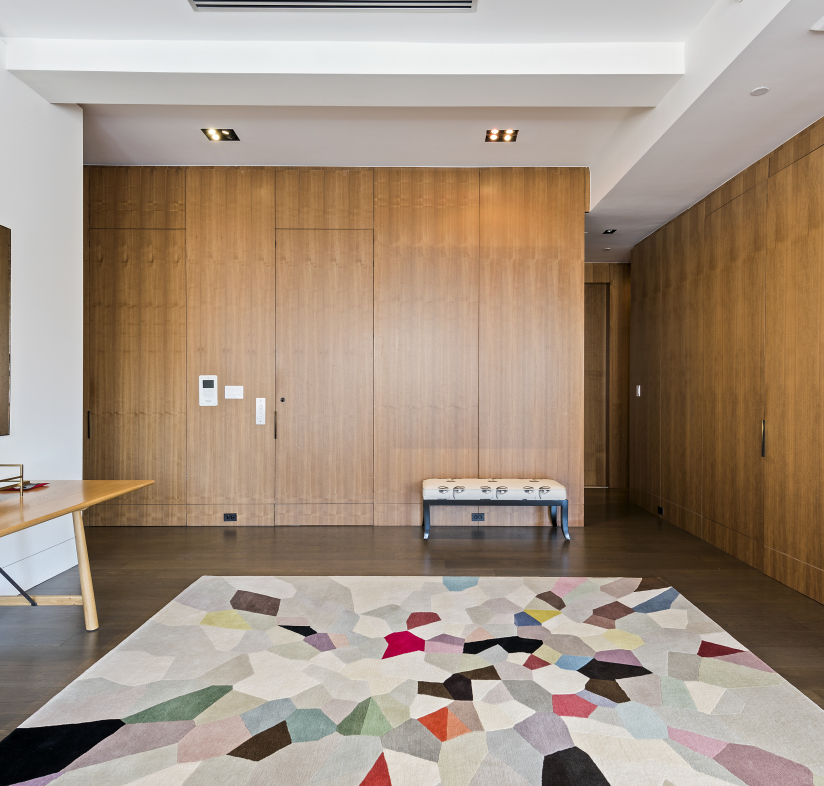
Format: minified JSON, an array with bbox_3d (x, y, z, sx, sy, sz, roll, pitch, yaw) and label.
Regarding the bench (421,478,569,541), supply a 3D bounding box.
[{"bbox_3d":[0.697,0.985,4.775,1.205,0.445,0.450,0,0,1],"label":"bench"}]

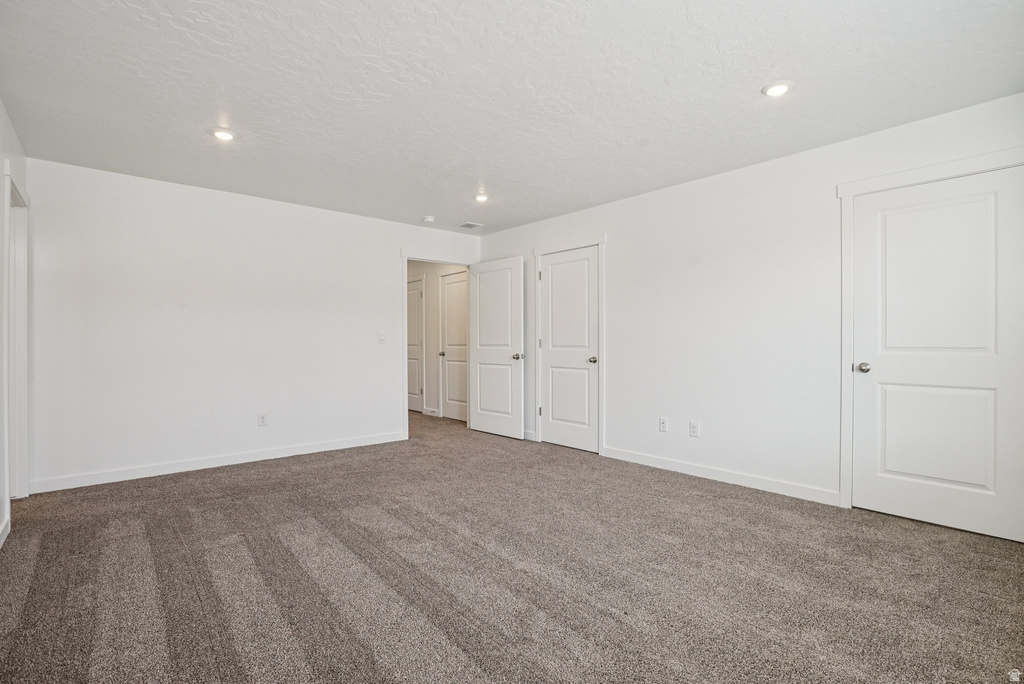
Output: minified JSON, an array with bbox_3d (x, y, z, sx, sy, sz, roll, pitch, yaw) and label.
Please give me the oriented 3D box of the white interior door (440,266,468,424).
[{"bbox_3d":[-0.749,0.067,6.321,0.040,2.034,0.778,0,0,-43],"label":"white interior door"}]

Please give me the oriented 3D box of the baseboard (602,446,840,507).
[{"bbox_3d":[1.540,1.053,3.713,0.018,0.092,1.874,0,0,-43],"label":"baseboard"}]

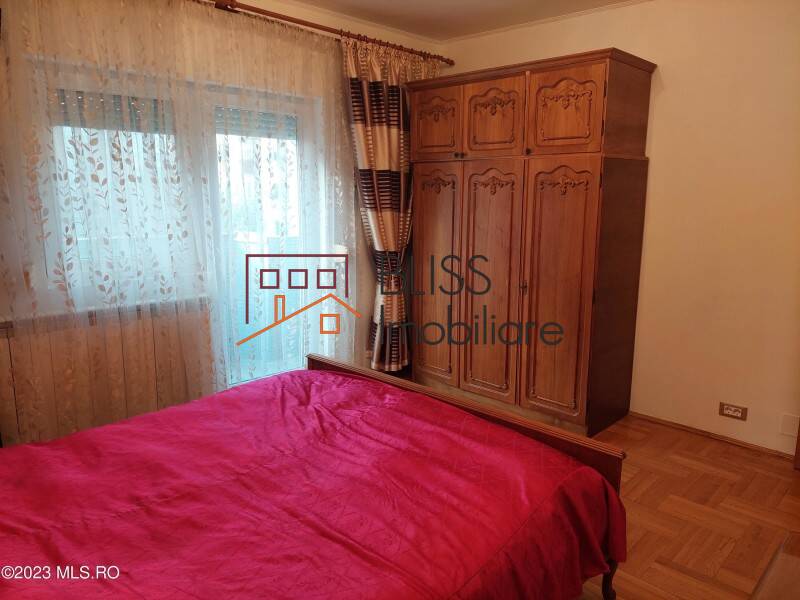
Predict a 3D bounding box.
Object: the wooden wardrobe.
[{"bbox_3d":[0.796,-0.383,3.862,1.533,2.202,0.592,10,15,44],"label":"wooden wardrobe"}]

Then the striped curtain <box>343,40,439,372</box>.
[{"bbox_3d":[-0.041,-0.591,4.126,0.175,2.347,0.912,10,15,44],"label":"striped curtain"}]

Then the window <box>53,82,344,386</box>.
[{"bbox_3d":[-1.062,-0.280,3.359,0.126,1.824,1.794,10,15,44],"label":"window"}]

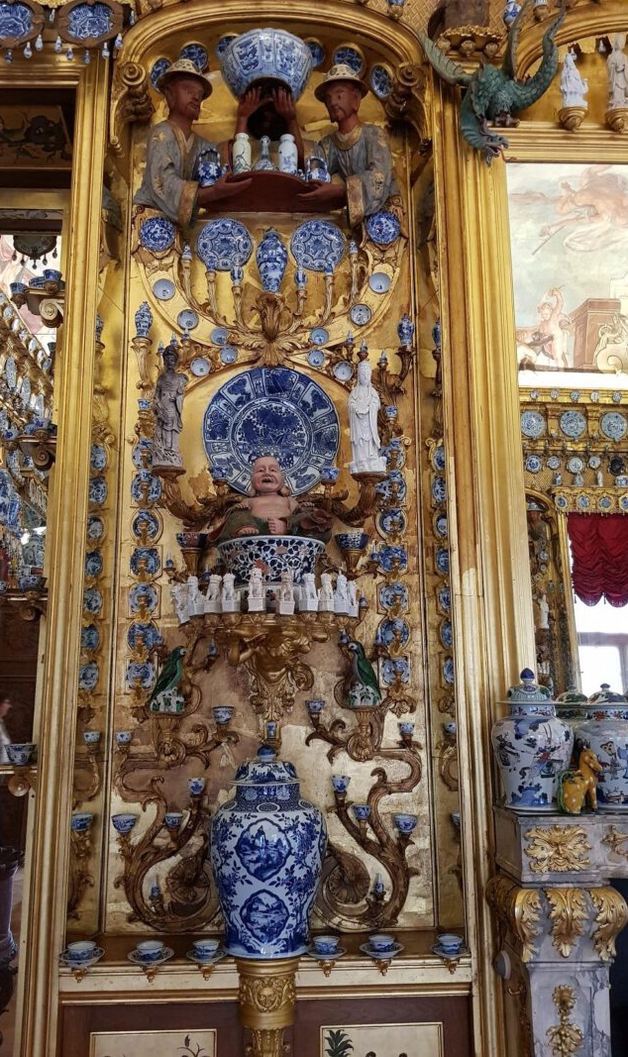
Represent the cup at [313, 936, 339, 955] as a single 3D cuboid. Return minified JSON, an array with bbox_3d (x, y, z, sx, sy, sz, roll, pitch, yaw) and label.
[{"bbox_3d":[0.036,1.232,2.339,0.078,0.042,0.078,0,-11,0],"label":"cup"}]

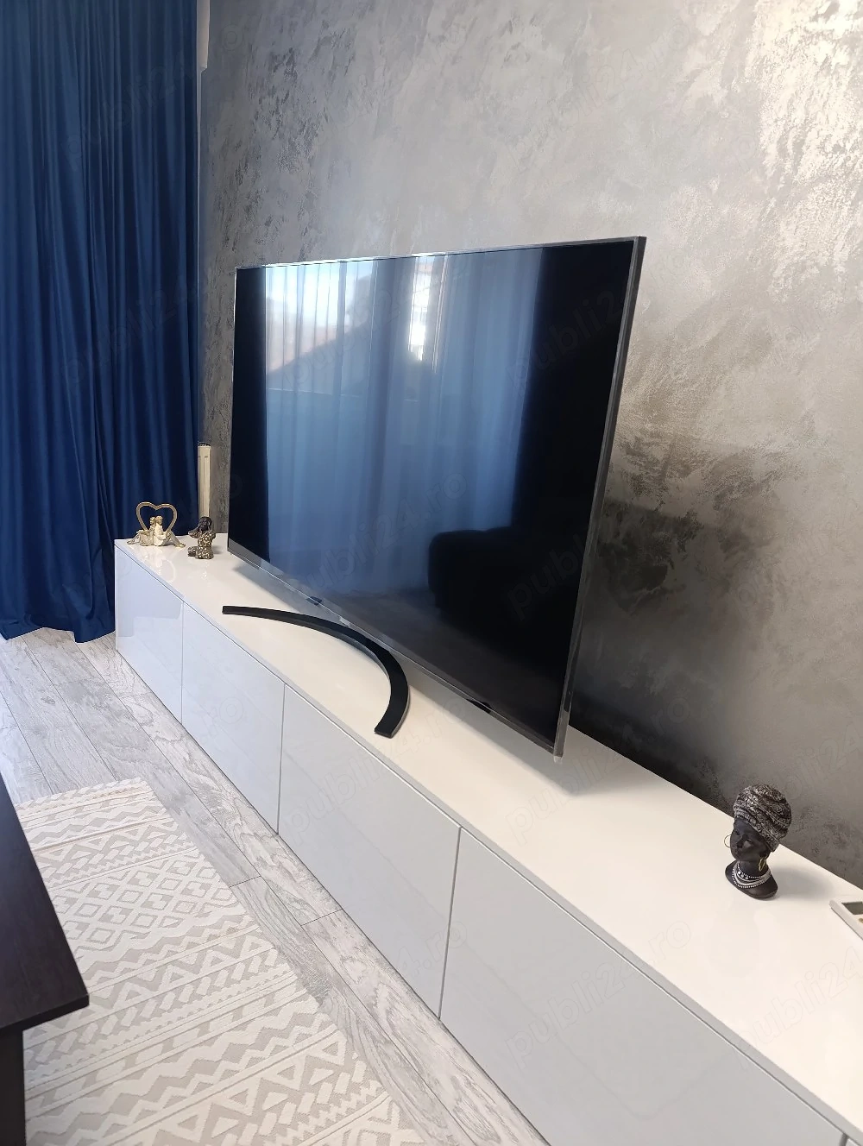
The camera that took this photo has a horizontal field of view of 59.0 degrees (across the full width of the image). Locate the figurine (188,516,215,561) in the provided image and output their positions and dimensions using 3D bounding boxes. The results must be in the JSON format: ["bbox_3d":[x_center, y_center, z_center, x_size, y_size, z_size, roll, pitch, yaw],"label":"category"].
[{"bbox_3d":[-0.763,-0.122,2.538,0.067,0.137,0.076,10,16,16],"label":"figurine"}]

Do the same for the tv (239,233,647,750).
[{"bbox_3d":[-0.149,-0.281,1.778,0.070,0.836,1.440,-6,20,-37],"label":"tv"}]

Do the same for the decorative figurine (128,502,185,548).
[{"bbox_3d":[-0.943,-0.168,2.619,0.182,0.147,0.060,3,15,-12],"label":"decorative figurine"}]

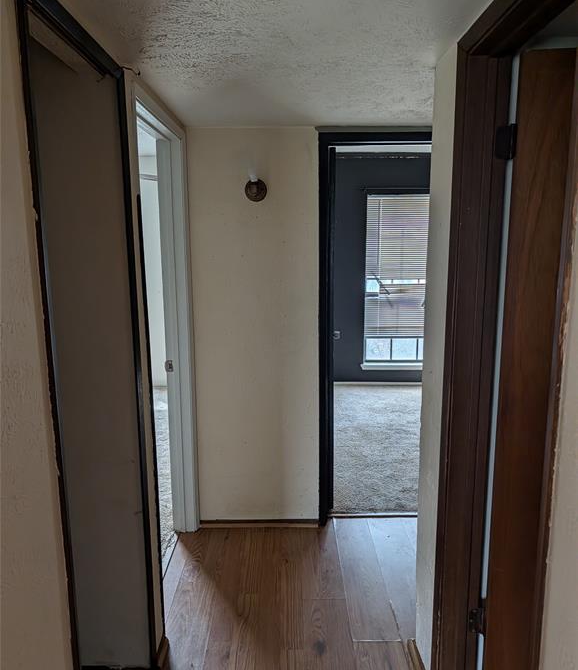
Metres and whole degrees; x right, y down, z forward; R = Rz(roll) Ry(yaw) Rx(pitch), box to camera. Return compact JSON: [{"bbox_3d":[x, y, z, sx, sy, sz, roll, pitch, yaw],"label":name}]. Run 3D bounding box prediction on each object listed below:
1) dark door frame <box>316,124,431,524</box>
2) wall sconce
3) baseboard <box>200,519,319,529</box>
[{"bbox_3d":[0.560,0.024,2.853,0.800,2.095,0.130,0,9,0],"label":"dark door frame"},{"bbox_3d":[-0.163,-0.722,2.633,0.112,0.120,0.100,0,9,0],"label":"wall sconce"},{"bbox_3d":[-0.164,1.051,2.969,0.655,0.042,0.022,0,9,0],"label":"baseboard"}]

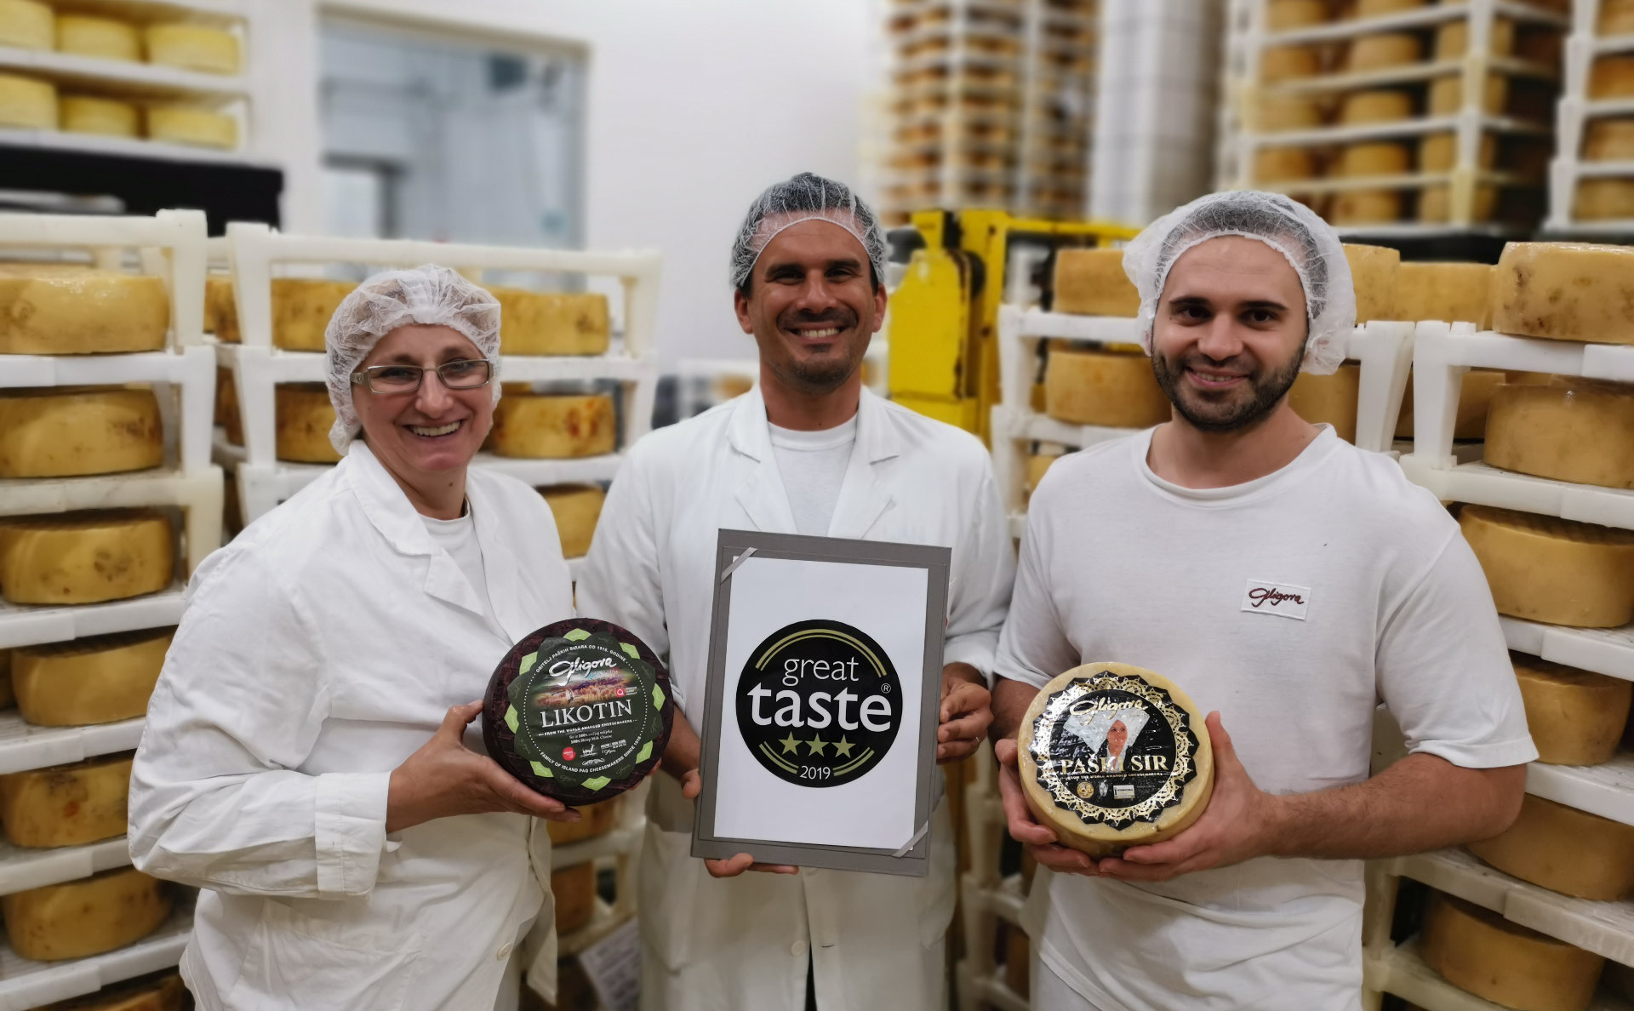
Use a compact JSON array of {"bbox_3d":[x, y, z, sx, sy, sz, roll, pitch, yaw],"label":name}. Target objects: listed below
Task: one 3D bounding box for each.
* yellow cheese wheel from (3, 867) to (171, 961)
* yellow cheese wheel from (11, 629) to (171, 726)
[{"bbox_3d":[-0.921,0.489,1.618,0.185,0.087,0.185,2,10,0],"label":"yellow cheese wheel"},{"bbox_3d":[-0.904,0.206,1.607,0.185,0.087,0.185,2,10,0],"label":"yellow cheese wheel"}]

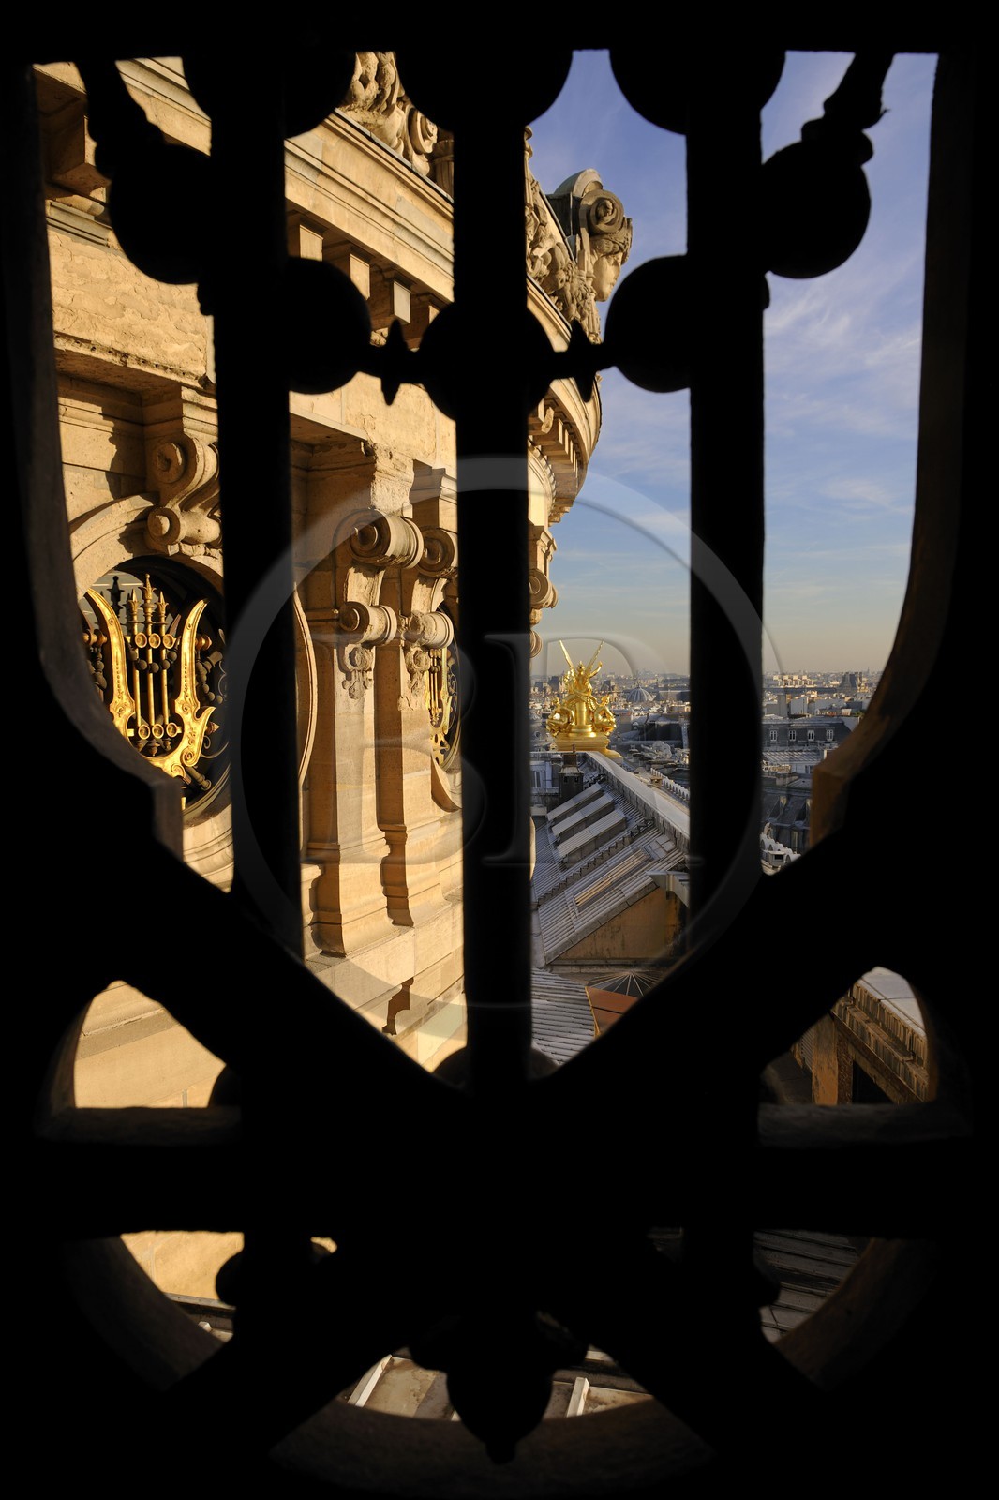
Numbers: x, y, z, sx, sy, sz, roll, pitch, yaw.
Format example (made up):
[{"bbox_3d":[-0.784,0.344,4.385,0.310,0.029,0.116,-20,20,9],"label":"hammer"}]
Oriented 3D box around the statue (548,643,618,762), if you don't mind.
[{"bbox_3d":[5.699,-3.559,69.000,4.700,7.800,3.700,0,4,0],"label":"statue"}]

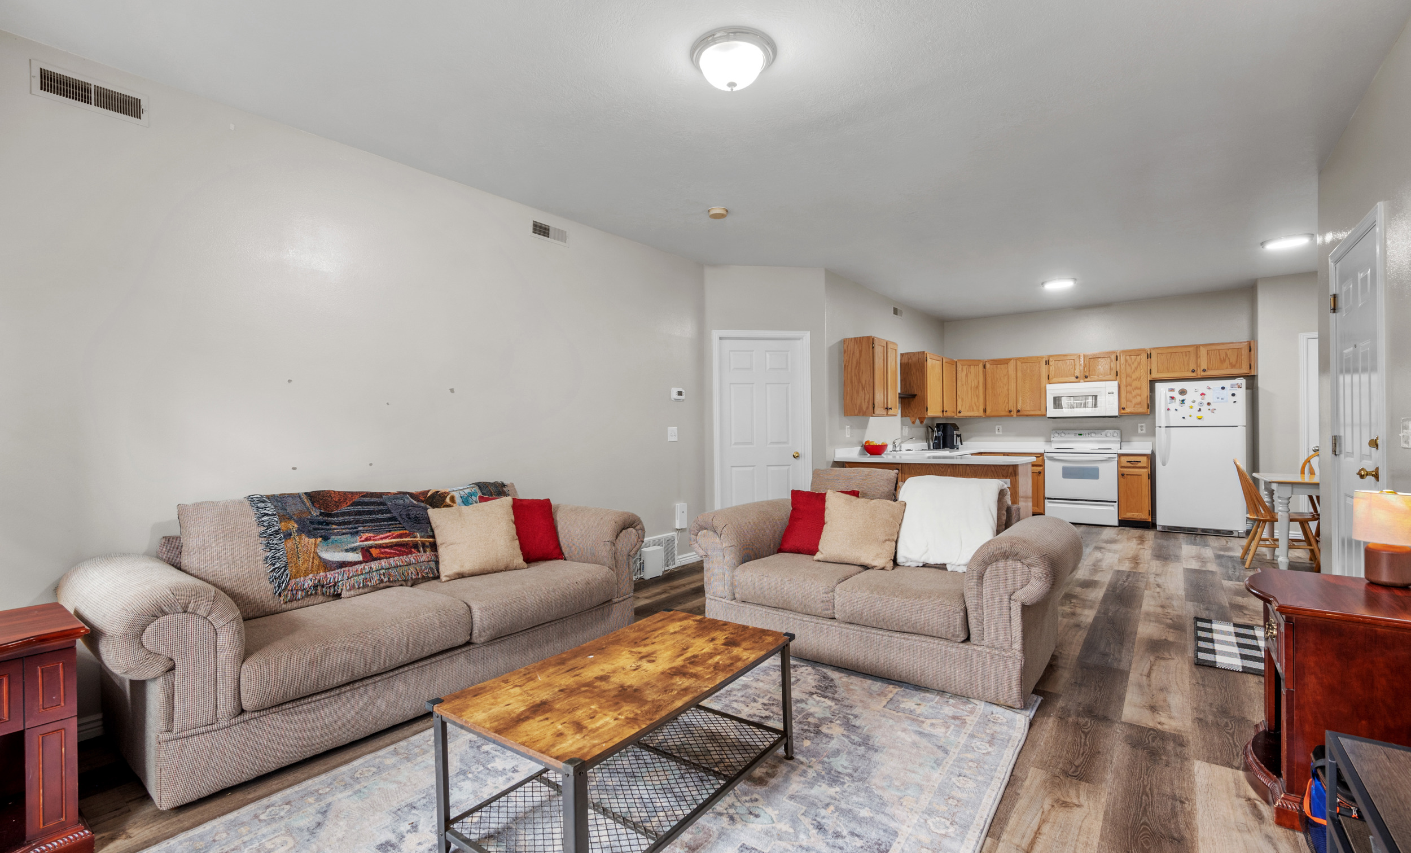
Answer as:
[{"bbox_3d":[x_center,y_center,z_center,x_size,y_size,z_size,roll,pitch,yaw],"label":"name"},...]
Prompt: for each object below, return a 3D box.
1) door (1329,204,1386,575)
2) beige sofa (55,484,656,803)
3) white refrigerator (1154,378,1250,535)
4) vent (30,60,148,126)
[{"bbox_3d":[3.258,0.127,2.917,0.078,2.177,1.010,-1,0,38],"label":"door"},{"bbox_3d":[-1.454,0.800,2.930,0.920,0.940,2.350,-1,0,40],"label":"beige sofa"},{"bbox_3d":[5.612,0.349,6.690,0.745,1.678,0.730,-1,0,38],"label":"white refrigerator"},{"bbox_3d":[-2.496,-1.349,2.397,0.020,0.140,0.334,-1,0,38],"label":"vent"}]

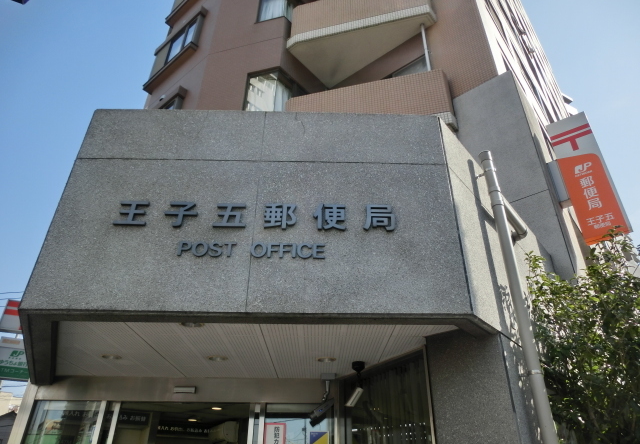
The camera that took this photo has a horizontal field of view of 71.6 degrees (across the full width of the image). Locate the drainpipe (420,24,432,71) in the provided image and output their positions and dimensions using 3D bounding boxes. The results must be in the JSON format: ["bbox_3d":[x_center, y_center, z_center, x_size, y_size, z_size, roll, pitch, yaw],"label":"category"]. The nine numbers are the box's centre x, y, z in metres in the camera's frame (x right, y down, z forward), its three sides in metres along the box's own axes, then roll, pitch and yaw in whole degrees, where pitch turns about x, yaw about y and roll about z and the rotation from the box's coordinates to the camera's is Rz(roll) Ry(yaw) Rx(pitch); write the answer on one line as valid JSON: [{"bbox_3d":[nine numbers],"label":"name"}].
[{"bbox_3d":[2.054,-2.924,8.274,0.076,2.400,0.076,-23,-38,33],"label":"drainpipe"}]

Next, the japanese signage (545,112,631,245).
[{"bbox_3d":[3.511,-0.598,5.842,0.500,1.880,0.220,-23,-38,33],"label":"japanese signage"}]

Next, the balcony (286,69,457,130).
[{"bbox_3d":[0.902,-1.618,8.361,3.113,1.270,1.342,-7,-32,13],"label":"balcony"}]

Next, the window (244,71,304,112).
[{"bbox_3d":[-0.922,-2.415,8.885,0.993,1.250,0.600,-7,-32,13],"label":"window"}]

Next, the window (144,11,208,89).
[{"bbox_3d":[-3.646,-4.318,11.204,1.950,1.500,0.200,-22,-38,33],"label":"window"}]

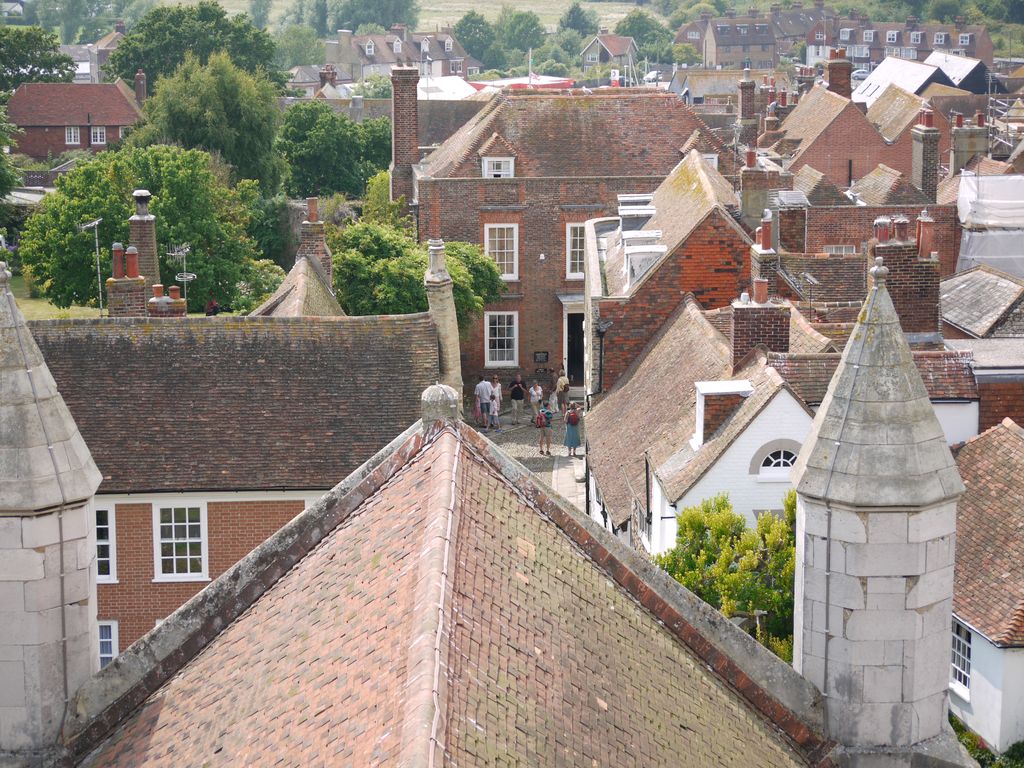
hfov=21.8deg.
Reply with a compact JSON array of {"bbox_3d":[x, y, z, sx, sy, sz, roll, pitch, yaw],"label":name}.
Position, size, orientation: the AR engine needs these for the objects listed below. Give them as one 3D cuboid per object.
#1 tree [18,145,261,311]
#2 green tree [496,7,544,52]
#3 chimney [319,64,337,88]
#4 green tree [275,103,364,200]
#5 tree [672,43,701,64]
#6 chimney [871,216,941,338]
[{"bbox_3d":[-16.440,-7.039,117.500,10.400,7.000,9.500,0,11,0],"label":"tree"},{"bbox_3d":[1.421,-58.851,445.818,8.023,8.648,7.622,0,11,0],"label":"green tree"},{"bbox_3d":[-11.403,-18.933,165.000,0.950,1.700,0.850,0,11,0],"label":"chimney"},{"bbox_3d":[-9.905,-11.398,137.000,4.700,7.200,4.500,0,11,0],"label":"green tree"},{"bbox_3d":[27.856,-52.641,425.361,4.470,3.814,4.246,0,11,0],"label":"tree"},{"bbox_3d":[8.704,-2.387,59.264,1.450,2.789,0.800,-1,11,-5],"label":"chimney"}]

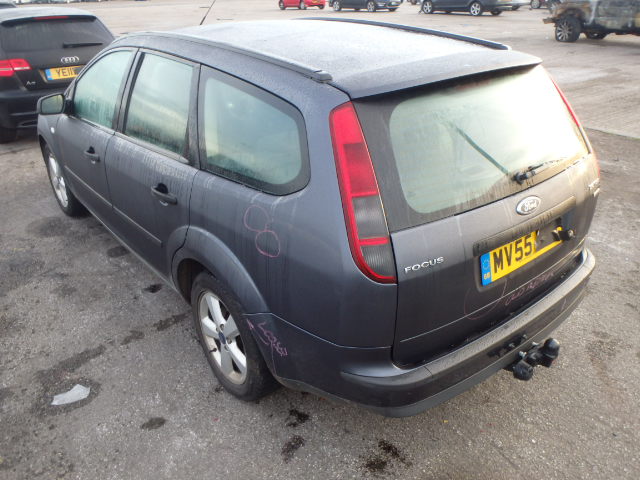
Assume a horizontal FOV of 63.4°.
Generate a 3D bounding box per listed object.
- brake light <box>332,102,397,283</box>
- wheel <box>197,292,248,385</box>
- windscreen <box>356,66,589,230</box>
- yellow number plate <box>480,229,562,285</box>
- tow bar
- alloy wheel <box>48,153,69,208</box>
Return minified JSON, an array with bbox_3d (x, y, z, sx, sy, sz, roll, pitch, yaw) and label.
[{"bbox_3d":[0.107,-0.132,1.587,0.126,0.580,0.091,-12,-5,-21],"label":"brake light"},{"bbox_3d":[-0.375,0.415,2.349,0.170,0.437,0.437,-20,33,-34],"label":"wheel"},{"bbox_3d":[0.631,-0.387,1.905,1.220,0.440,0.070,-20,-5,-34],"label":"windscreen"},{"bbox_3d":[0.765,0.033,1.934,0.520,0.111,0.013,-20,21,-34],"label":"yellow number plate"},{"bbox_3d":[0.804,0.470,1.988,0.205,0.175,0.165,-20,33,-34],"label":"tow bar"},{"bbox_3d":[-2.032,-0.492,4.193,0.170,0.437,0.437,-20,33,-34],"label":"alloy wheel"}]

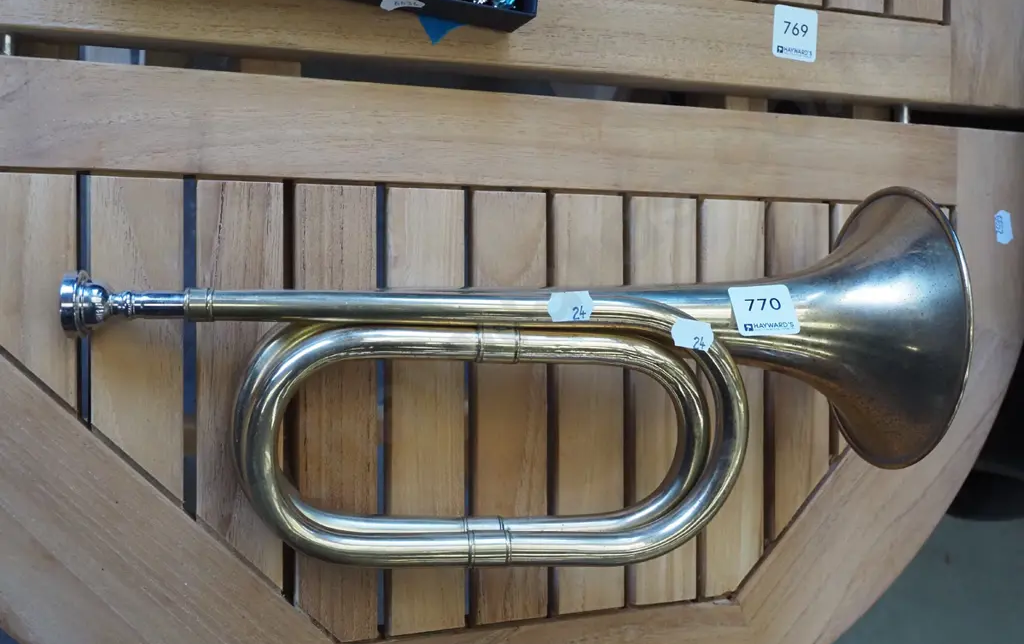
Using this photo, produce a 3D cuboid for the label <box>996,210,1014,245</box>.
[{"bbox_3d":[0.353,-0.068,0.762,0.015,0.001,0.024,-11,95,-22],"label":"label"}]

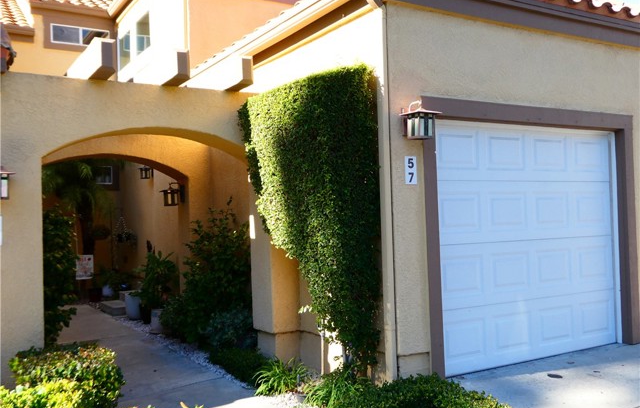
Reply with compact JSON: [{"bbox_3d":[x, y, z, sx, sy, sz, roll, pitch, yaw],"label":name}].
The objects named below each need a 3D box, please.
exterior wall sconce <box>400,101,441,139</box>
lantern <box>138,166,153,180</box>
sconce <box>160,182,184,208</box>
[{"bbox_3d":[0.779,-0.624,4.757,0.230,0.300,0.270,-1,-1,-30],"label":"exterior wall sconce"},{"bbox_3d":[-3.255,-0.598,11.400,0.280,0.310,0.230,-1,-1,-30],"label":"lantern"},{"bbox_3d":[-1.961,-0.126,8.100,0.280,0.310,0.230,-1,-1,-30],"label":"sconce"}]

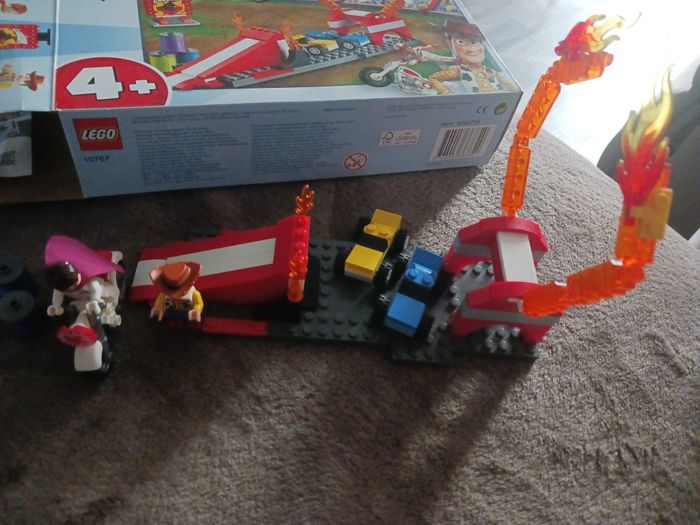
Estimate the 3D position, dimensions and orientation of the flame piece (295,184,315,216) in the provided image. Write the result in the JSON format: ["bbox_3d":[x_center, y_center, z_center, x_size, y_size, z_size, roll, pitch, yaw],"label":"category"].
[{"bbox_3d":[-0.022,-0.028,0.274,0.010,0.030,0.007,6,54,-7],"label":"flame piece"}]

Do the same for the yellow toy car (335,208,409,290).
[{"bbox_3d":[0.013,-0.009,0.311,0.029,0.018,0.049,23,47,5],"label":"yellow toy car"}]

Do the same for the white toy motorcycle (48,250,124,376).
[{"bbox_3d":[-0.118,0.020,0.250,0.027,0.043,0.059,2,54,-10],"label":"white toy motorcycle"}]

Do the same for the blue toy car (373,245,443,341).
[{"bbox_3d":[0.034,0.015,0.292,0.029,0.018,0.049,23,53,6],"label":"blue toy car"}]

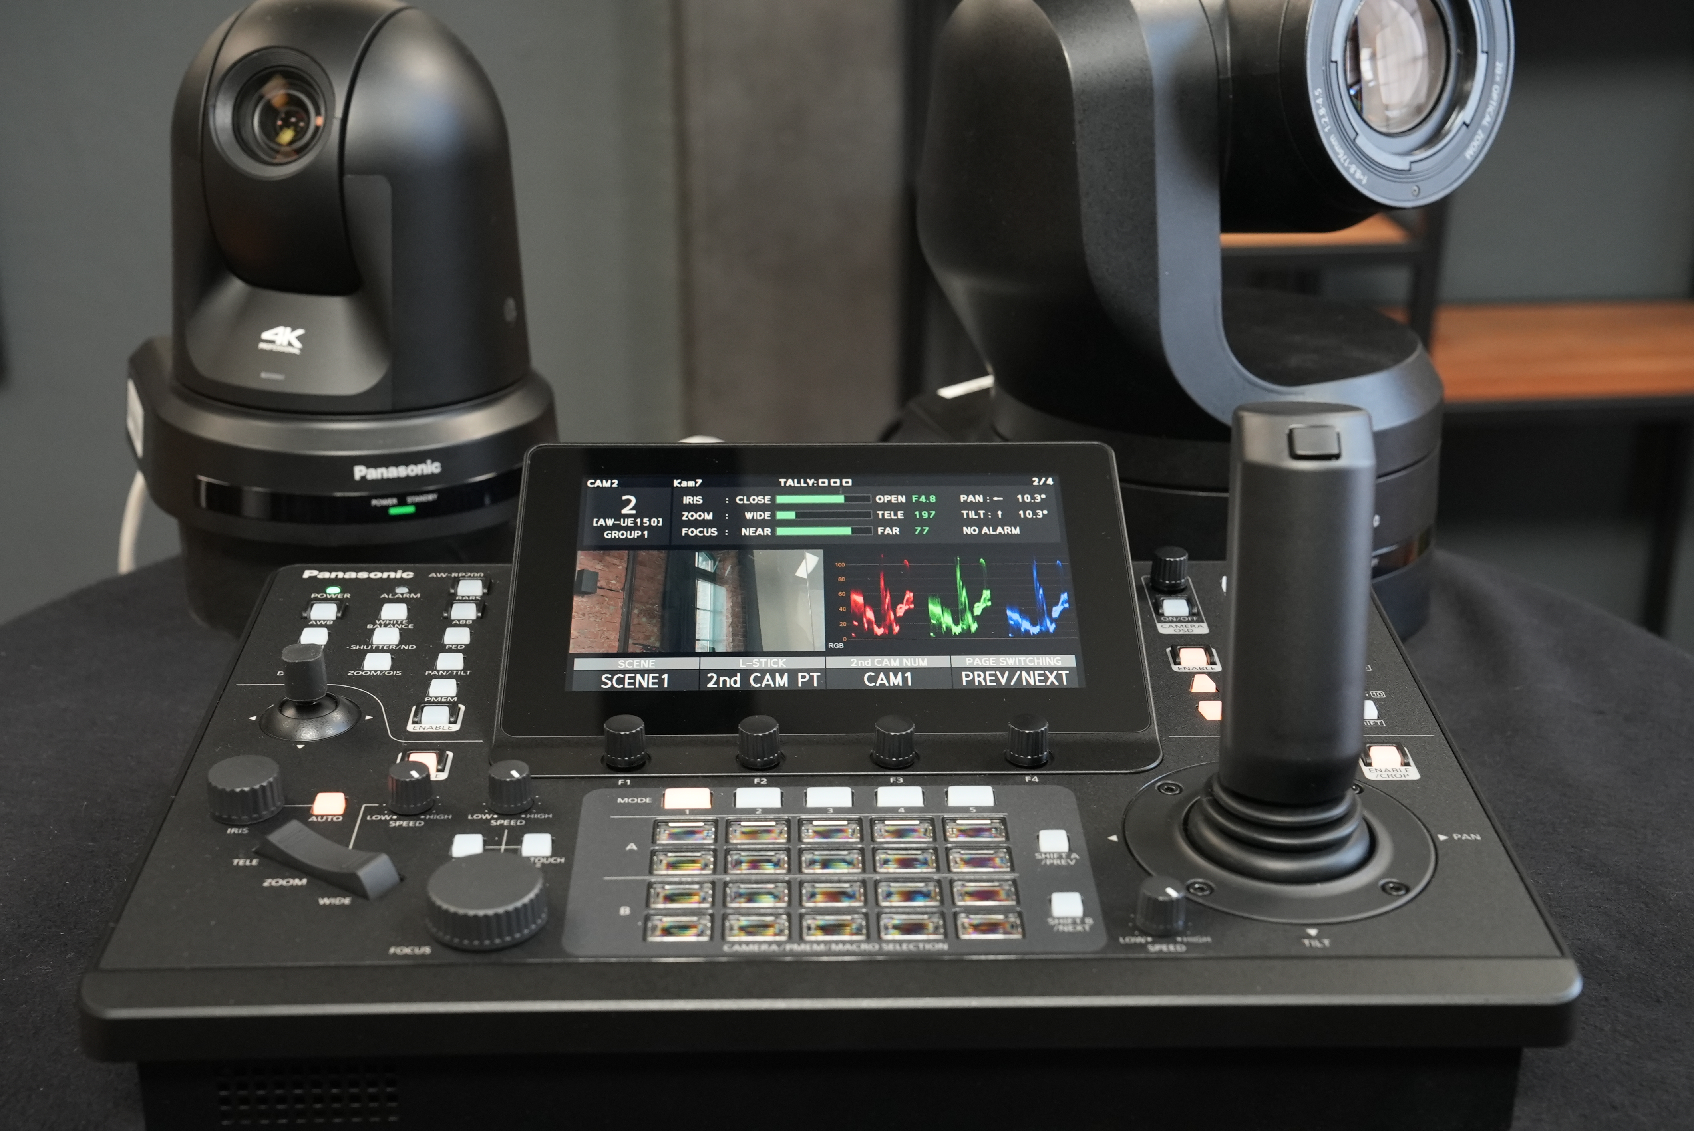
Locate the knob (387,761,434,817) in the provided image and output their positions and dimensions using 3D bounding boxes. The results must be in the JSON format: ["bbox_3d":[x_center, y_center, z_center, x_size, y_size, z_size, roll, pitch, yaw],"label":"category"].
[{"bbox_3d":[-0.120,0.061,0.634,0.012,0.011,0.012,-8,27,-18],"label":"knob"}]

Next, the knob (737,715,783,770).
[{"bbox_3d":[-0.025,0.050,0.652,0.012,0.011,0.012,0,25,-2],"label":"knob"}]

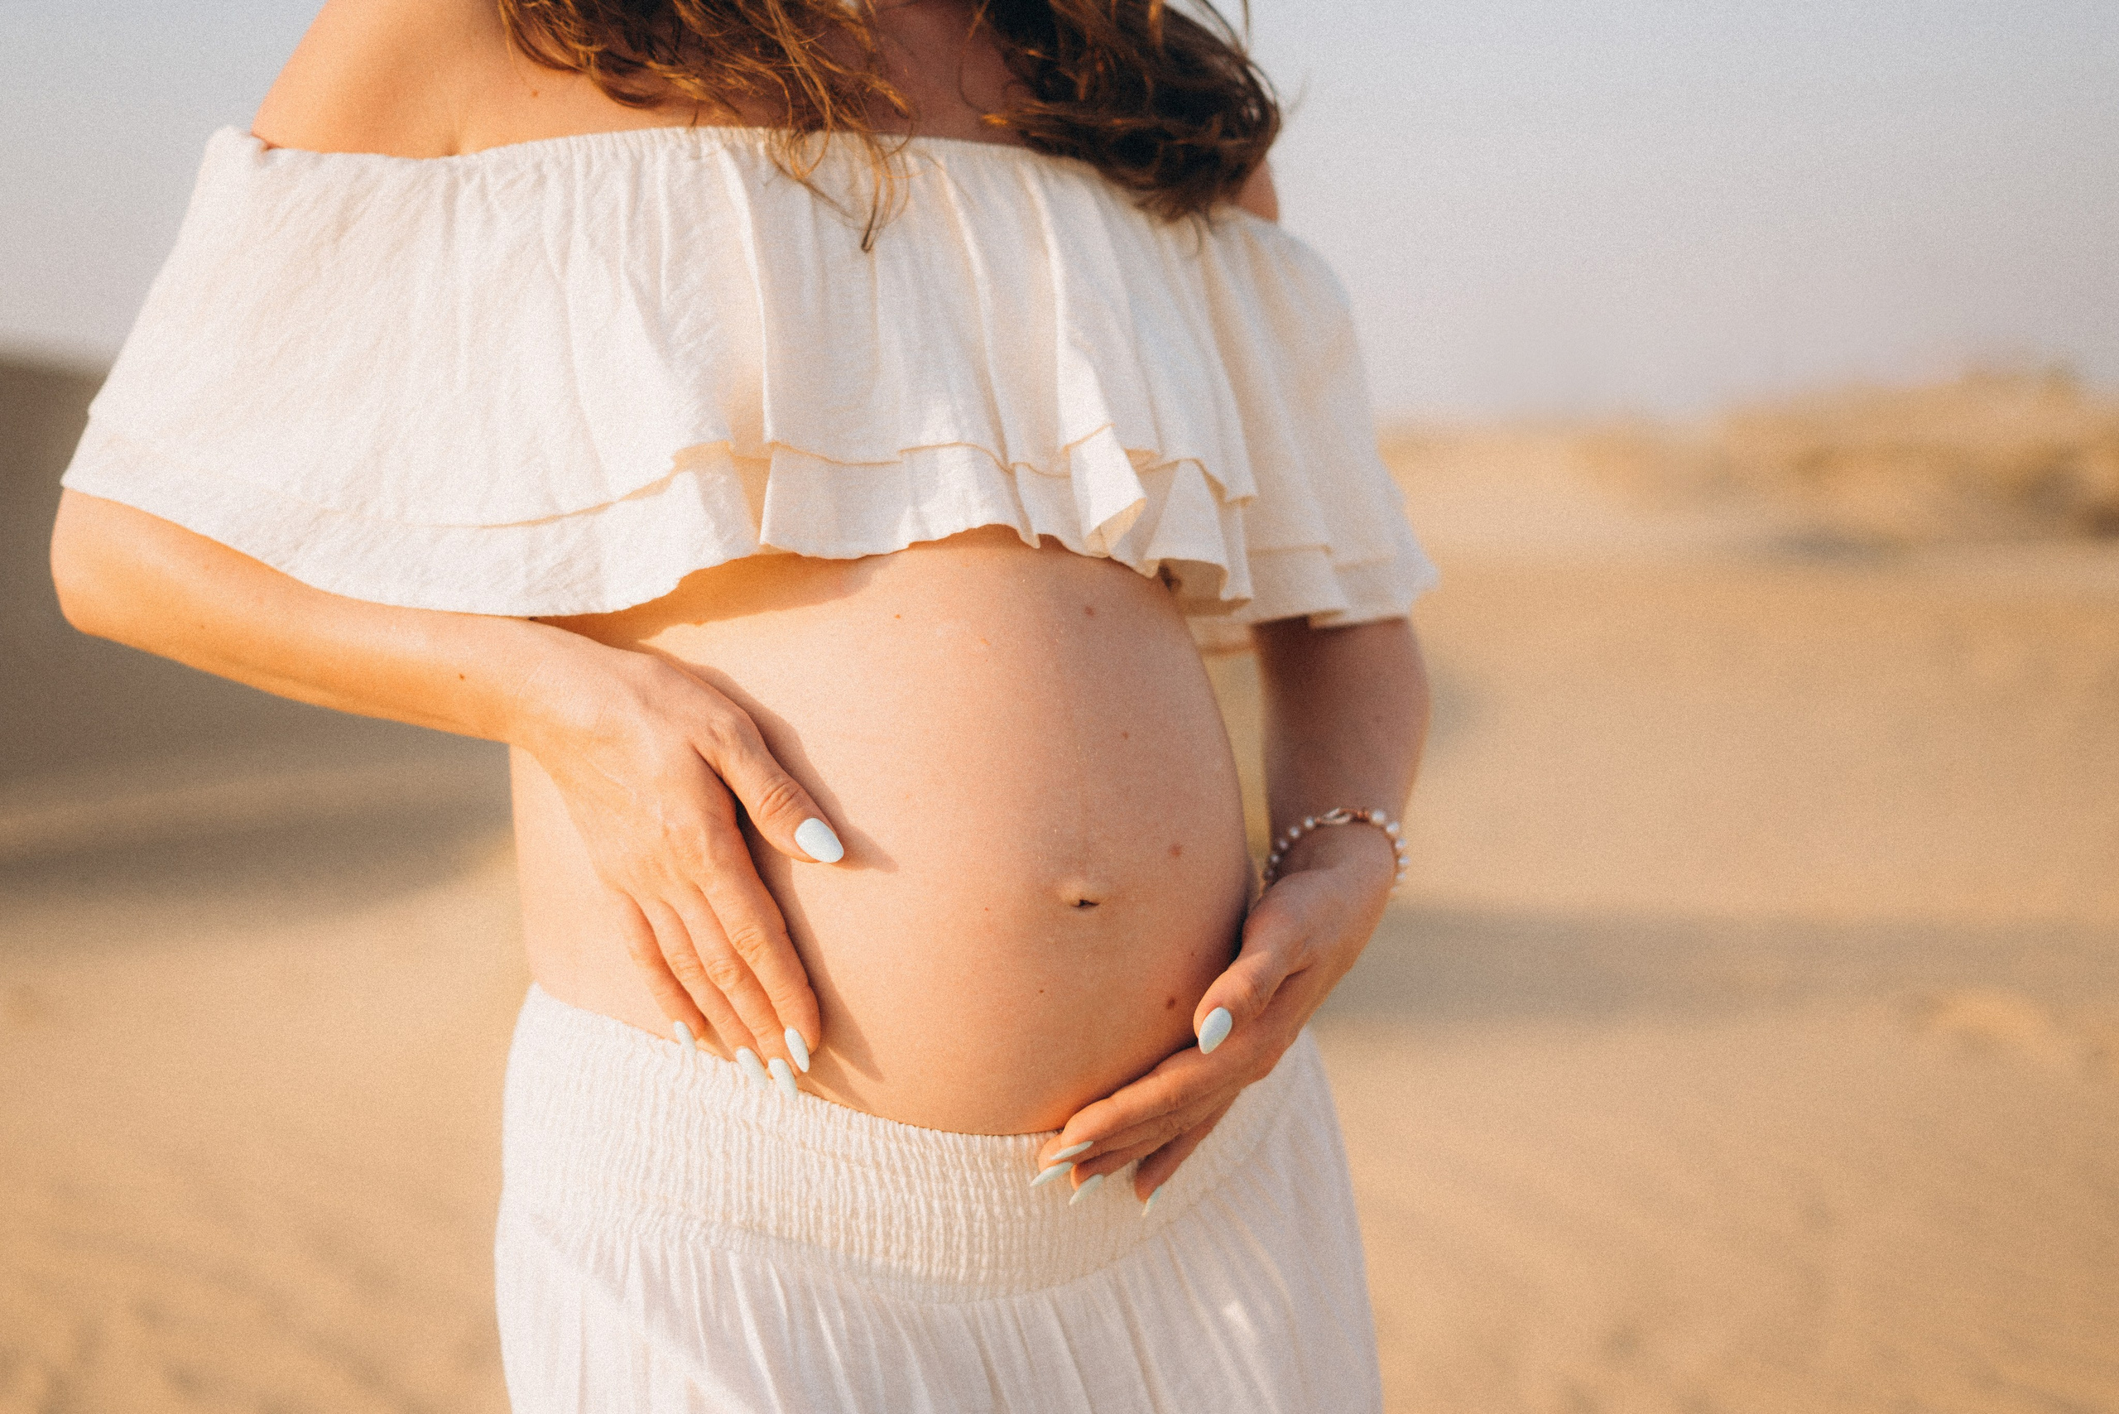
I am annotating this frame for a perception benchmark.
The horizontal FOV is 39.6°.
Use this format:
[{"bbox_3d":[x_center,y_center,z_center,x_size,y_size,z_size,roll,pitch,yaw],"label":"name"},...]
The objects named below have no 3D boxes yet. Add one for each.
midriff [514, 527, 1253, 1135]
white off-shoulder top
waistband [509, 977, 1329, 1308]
[{"bbox_3d":[-0.072,0.034,1.213,0.305,0.220,0.300,-3,6,-28],"label":"midriff"},{"bbox_3d":[-0.098,-0.131,1.203,0.575,0.190,0.280,-3,6,-28],"label":"white off-shoulder top"},{"bbox_3d":[-0.060,0.155,1.234,0.345,0.108,0.285,-3,6,-28],"label":"waistband"}]

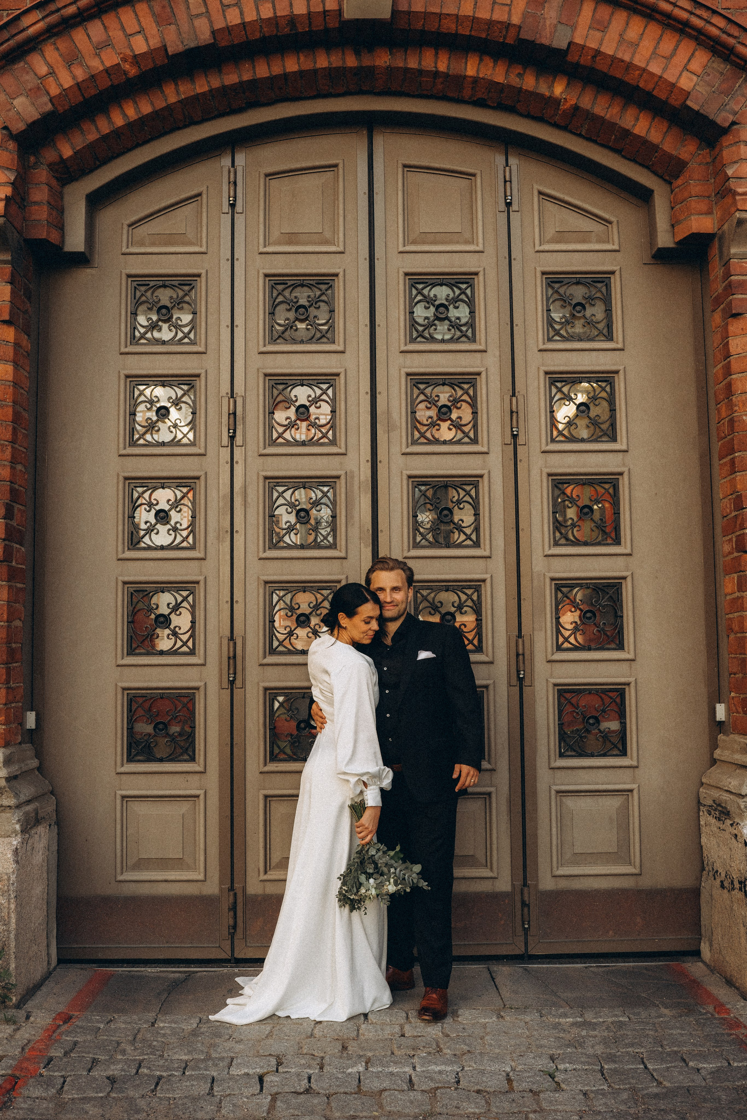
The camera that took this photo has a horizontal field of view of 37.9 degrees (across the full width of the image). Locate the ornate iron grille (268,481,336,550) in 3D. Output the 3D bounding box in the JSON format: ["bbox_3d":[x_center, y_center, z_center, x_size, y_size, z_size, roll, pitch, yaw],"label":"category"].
[{"bbox_3d":[-0.337,-0.214,5.203,0.322,0.322,0.045,-1,-6,-1],"label":"ornate iron grille"}]

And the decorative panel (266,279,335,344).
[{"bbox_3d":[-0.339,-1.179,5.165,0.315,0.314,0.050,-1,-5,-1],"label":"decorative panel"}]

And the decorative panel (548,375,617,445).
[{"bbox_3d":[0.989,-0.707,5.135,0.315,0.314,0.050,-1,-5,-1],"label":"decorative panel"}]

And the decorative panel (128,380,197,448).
[{"bbox_3d":[-0.979,-0.680,5.070,0.319,0.317,0.050,-1,-5,-1],"label":"decorative panel"}]

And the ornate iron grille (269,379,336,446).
[{"bbox_3d":[-0.342,-0.712,5.252,0.322,0.322,0.045,-1,-6,-1],"label":"ornate iron grille"}]

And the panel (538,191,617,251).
[{"bbox_3d":[0.965,-1.616,5.173,0.396,0.309,0.050,-1,-5,-1],"label":"panel"}]

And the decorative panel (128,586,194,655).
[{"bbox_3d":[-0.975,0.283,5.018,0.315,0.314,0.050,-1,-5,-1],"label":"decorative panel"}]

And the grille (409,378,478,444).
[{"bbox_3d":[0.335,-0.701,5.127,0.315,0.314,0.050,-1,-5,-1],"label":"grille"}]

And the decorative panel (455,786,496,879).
[{"bbox_3d":[0.355,1.232,4.914,0.407,0.406,0.050,-1,-5,-1],"label":"decorative panel"}]

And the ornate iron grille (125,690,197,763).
[{"bbox_3d":[-0.994,0.788,5.095,0.322,0.322,0.045,-1,-6,-1],"label":"ornate iron grille"}]

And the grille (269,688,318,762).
[{"bbox_3d":[-0.325,0.781,5.104,0.322,0.322,0.045,-1,-6,-1],"label":"grille"}]

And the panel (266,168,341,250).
[{"bbox_3d":[-0.351,-1.730,5.353,0.374,0.424,0.045,-1,-6,-1],"label":"panel"}]

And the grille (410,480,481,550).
[{"bbox_3d":[0.348,-0.221,5.212,0.322,0.322,0.045,-1,-6,-1],"label":"grille"}]

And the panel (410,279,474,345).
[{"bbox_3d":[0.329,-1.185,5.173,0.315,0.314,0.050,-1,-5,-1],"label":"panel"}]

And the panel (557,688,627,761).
[{"bbox_3d":[1.031,0.767,5.123,0.322,0.322,0.045,-1,-6,-1],"label":"panel"}]

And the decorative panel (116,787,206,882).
[{"bbox_3d":[-0.957,1.239,4.900,0.401,0.400,0.050,-1,-5,-1],"label":"decorative panel"}]

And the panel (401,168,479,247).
[{"bbox_3d":[0.320,-1.669,5.172,0.383,0.412,0.050,-1,-5,-1],"label":"panel"}]

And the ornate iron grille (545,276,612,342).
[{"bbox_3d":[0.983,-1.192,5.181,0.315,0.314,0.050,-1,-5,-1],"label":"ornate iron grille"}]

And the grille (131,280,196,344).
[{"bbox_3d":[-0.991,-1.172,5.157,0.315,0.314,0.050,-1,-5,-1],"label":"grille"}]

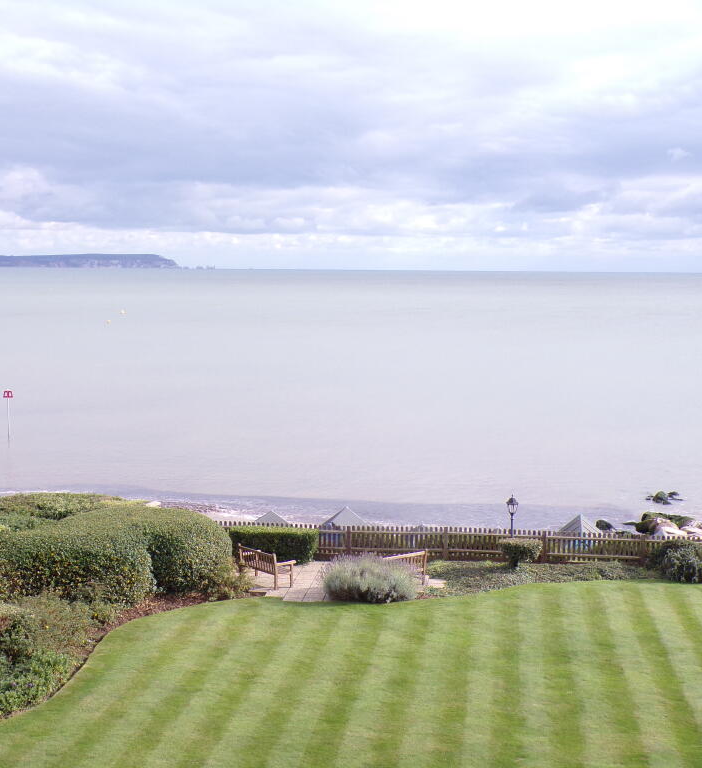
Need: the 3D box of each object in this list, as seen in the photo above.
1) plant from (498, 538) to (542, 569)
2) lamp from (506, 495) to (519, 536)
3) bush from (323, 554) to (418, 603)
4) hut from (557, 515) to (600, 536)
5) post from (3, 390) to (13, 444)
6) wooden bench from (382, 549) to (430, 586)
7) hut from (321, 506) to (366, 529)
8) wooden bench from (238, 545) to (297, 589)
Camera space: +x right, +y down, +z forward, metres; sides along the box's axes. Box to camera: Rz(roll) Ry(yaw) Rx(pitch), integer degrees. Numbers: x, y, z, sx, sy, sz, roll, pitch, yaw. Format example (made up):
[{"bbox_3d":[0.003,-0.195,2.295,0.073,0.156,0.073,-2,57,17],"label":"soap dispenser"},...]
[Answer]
[{"bbox_3d":[4.440,4.460,32.551,1.150,0.740,0.950,0,5,0],"label":"plant"},{"bbox_3d":[4.321,3.857,33.298,0.310,1.800,0.310,0,5,0],"label":"lamp"},{"bbox_3d":[0.463,4.597,29.503,2.200,0.980,1.400,0,5,0],"label":"bush"},{"bbox_3d":[8.635,6.492,46.569,2.350,2.600,3.100,1,5,9],"label":"hut"},{"bbox_3d":[-27.880,2.689,101.072,0.800,4.340,0.800,0,5,0],"label":"post"},{"bbox_3d":[1.050,4.557,30.403,1.550,0.900,0.620,-3,6,-35],"label":"wooden bench"},{"bbox_3d":[-0.435,6.297,47.811,2.350,2.600,3.000,1,5,9],"label":"hut"},{"bbox_3d":[-2.099,4.488,30.931,0.620,0.900,1.550,-4,7,-39],"label":"wooden bench"}]

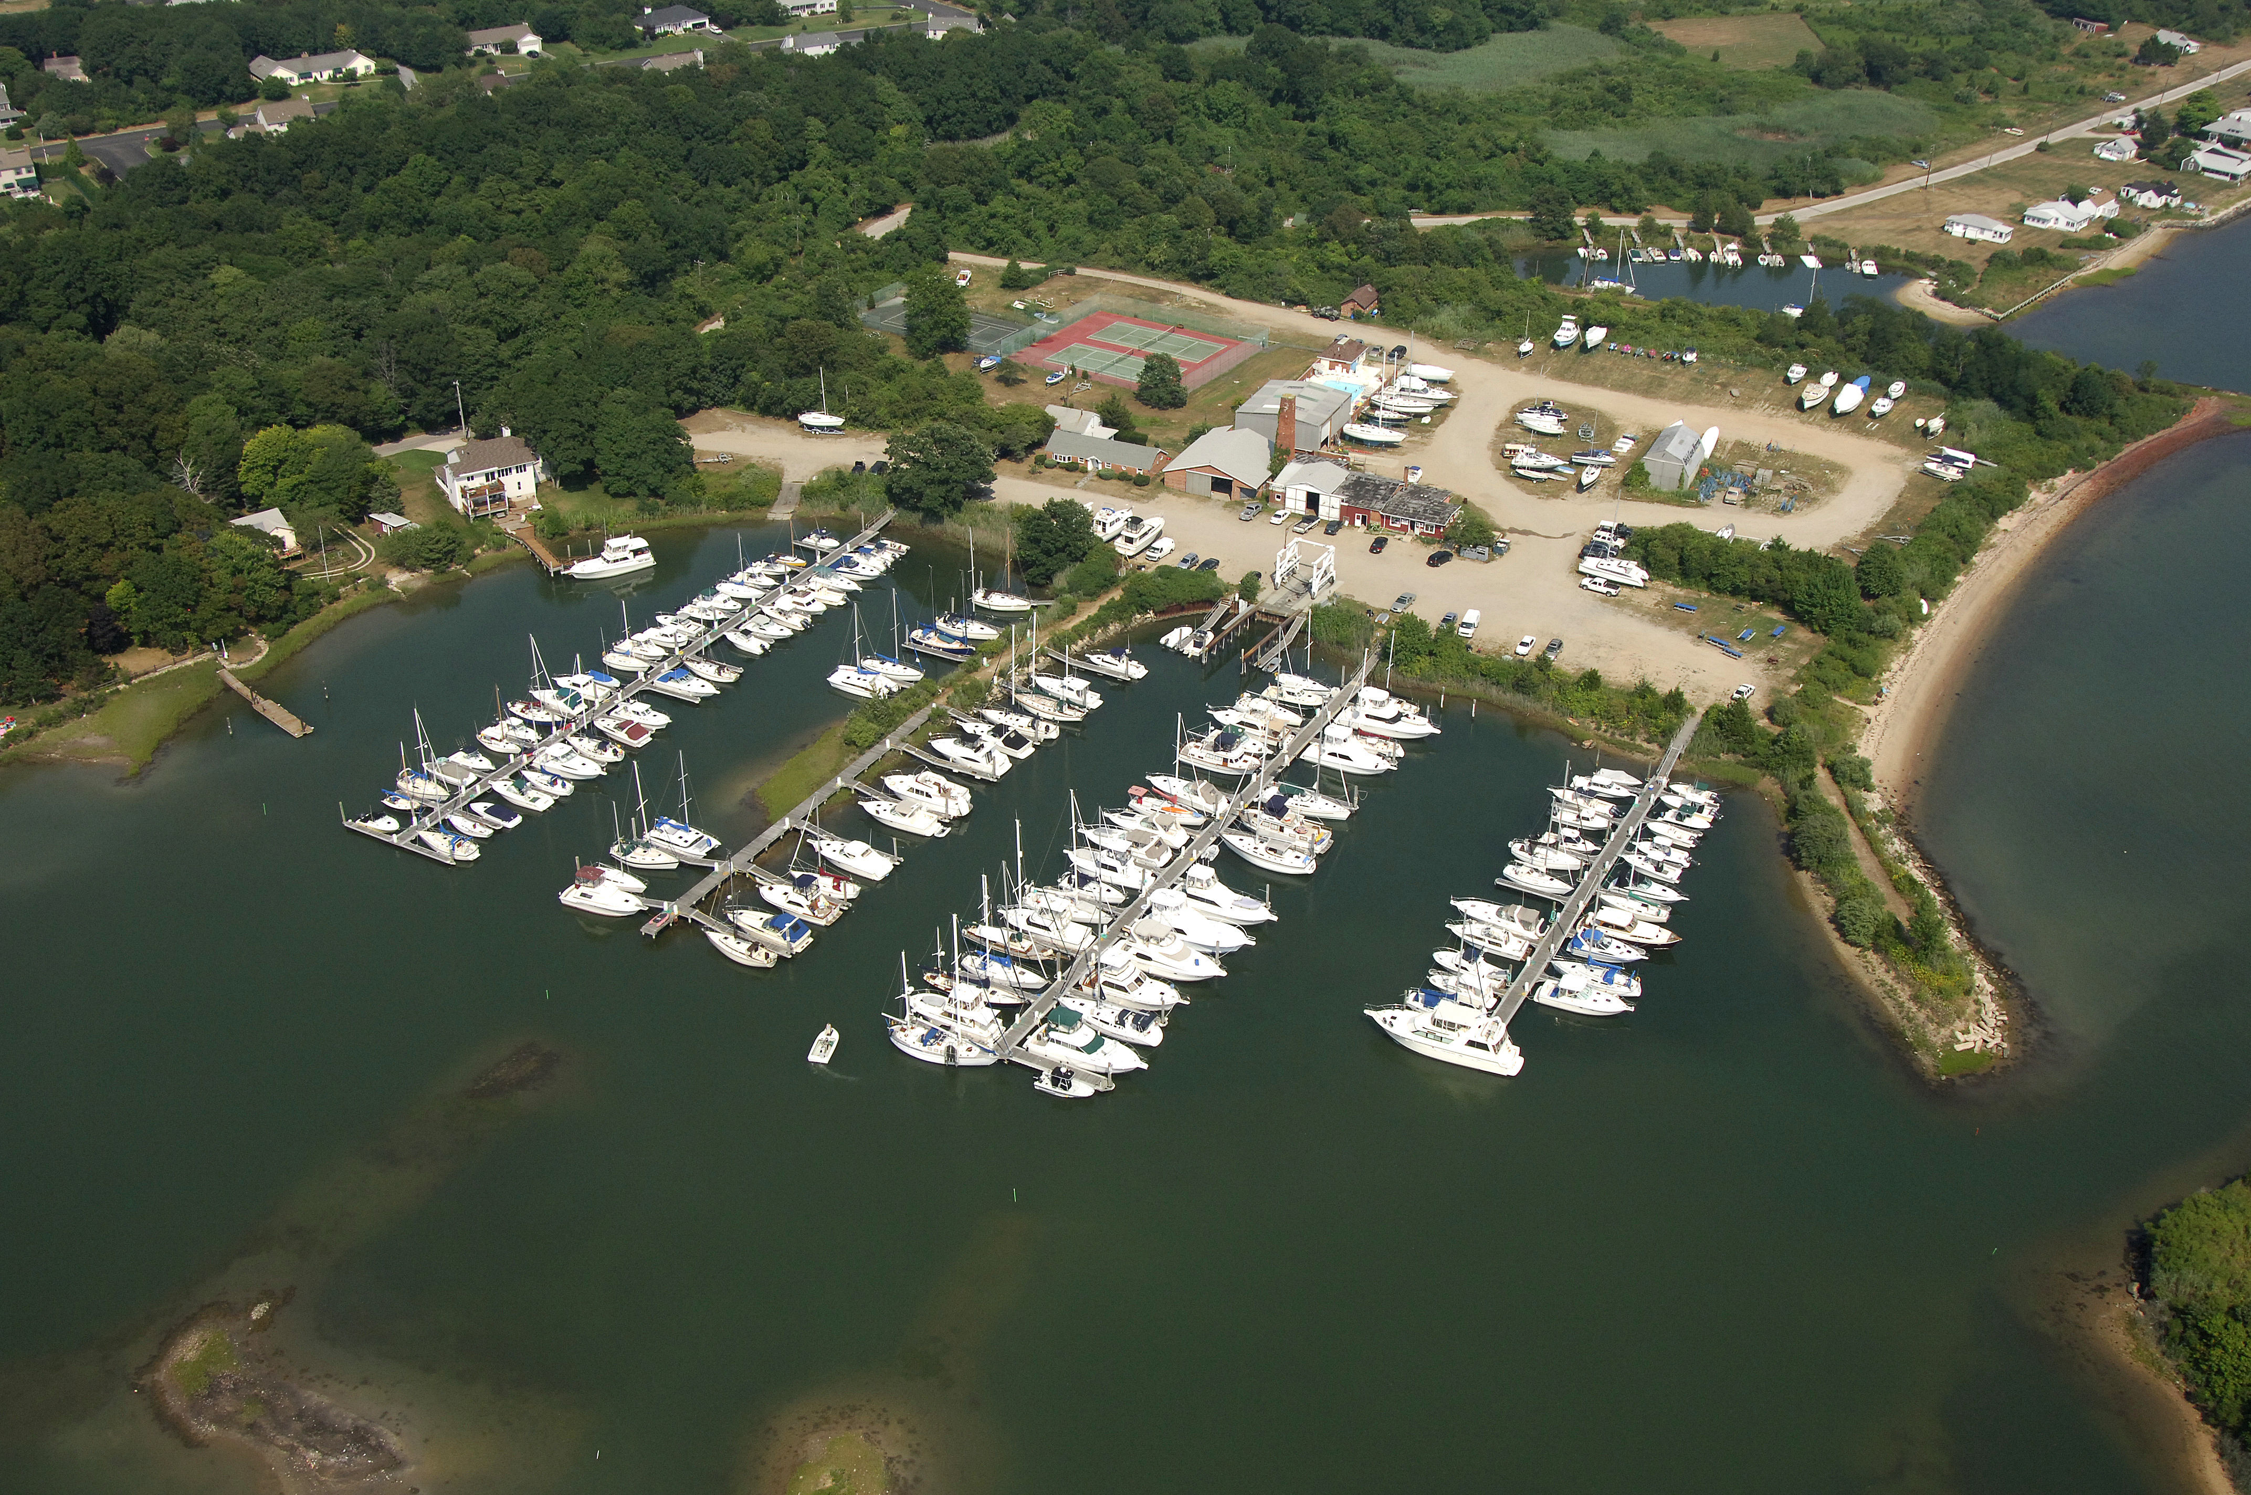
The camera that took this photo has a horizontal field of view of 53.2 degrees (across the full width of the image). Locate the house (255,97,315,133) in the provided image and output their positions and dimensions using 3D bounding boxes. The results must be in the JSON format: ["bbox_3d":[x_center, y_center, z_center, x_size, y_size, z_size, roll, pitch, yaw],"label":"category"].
[{"bbox_3d":[-197.140,-148.750,528.570,11.600,5.800,8.400,-18,35,-29],"label":"house"}]

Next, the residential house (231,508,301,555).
[{"bbox_3d":[-127.424,-31.532,332.172,8.000,4.800,9.800,-20,36,-31],"label":"residential house"}]

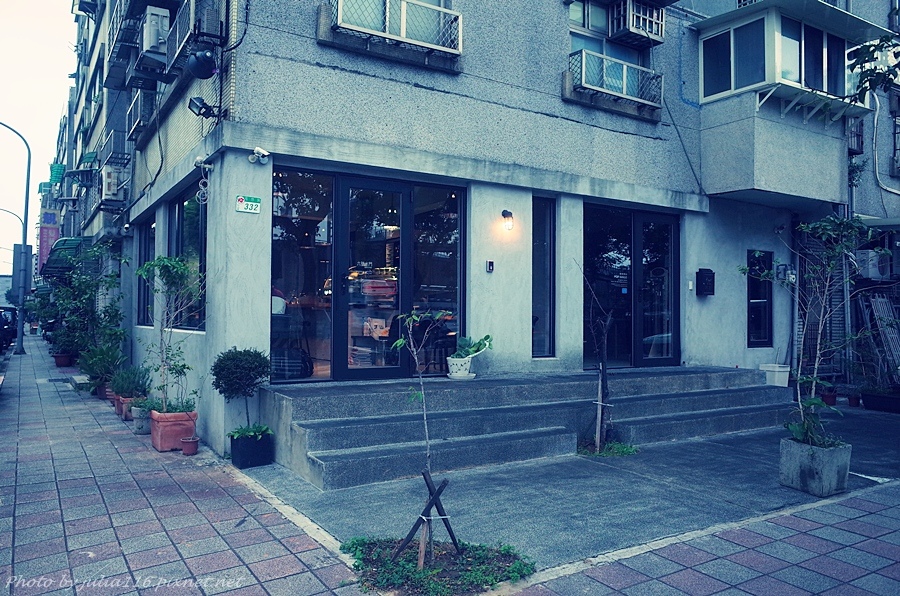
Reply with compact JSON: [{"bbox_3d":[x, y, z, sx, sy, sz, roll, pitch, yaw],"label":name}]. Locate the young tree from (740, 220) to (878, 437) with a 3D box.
[{"bbox_3d":[3.140,0.273,6.050,1.120,1.880,0.950,0,-2,27],"label":"young tree"}]

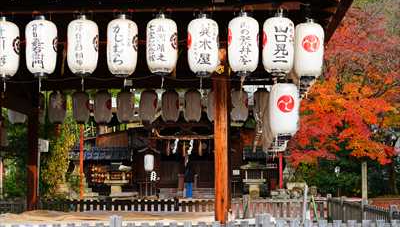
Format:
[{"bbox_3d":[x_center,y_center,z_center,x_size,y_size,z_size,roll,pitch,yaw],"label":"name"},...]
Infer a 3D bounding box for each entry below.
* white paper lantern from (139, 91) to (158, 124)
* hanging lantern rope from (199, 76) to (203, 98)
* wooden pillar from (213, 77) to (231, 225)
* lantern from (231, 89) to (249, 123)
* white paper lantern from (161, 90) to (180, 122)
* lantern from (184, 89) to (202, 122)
[{"bbox_3d":[-1.284,-0.176,18.150,0.430,0.800,0.430,-1,-5,3],"label":"white paper lantern"},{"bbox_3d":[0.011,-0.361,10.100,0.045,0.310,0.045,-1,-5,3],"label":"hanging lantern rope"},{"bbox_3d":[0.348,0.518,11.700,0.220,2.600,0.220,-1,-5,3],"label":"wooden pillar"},{"bbox_3d":[0.992,-0.174,18.000,0.430,0.800,0.430,-1,-5,3],"label":"lantern"},{"bbox_3d":[-0.732,-0.175,18.100,0.430,0.800,0.430,-1,-5,3],"label":"white paper lantern"},{"bbox_3d":[-0.165,-0.175,18.050,0.430,0.800,0.430,-1,-5,3],"label":"lantern"}]

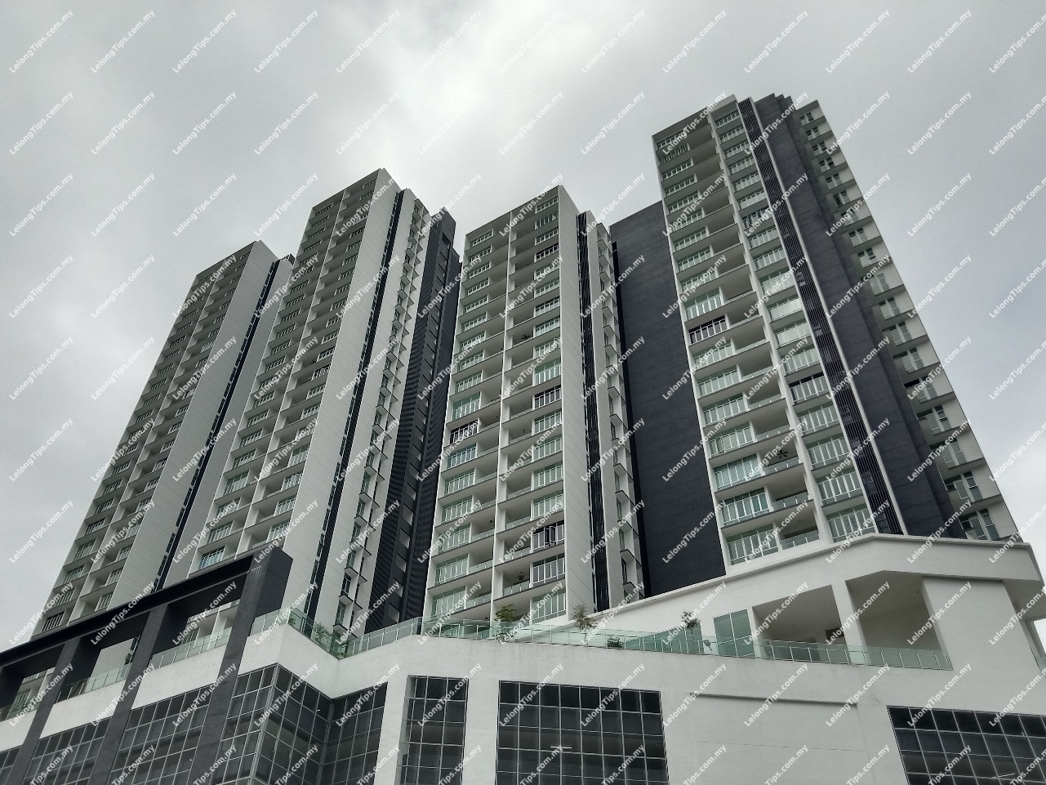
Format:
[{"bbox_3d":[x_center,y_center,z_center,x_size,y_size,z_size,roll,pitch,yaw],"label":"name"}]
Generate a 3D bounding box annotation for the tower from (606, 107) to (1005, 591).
[{"bbox_3d":[22.640,-5.320,78.020,28.400,59.400,16.500,-23,-47,25],"label":"tower"}]

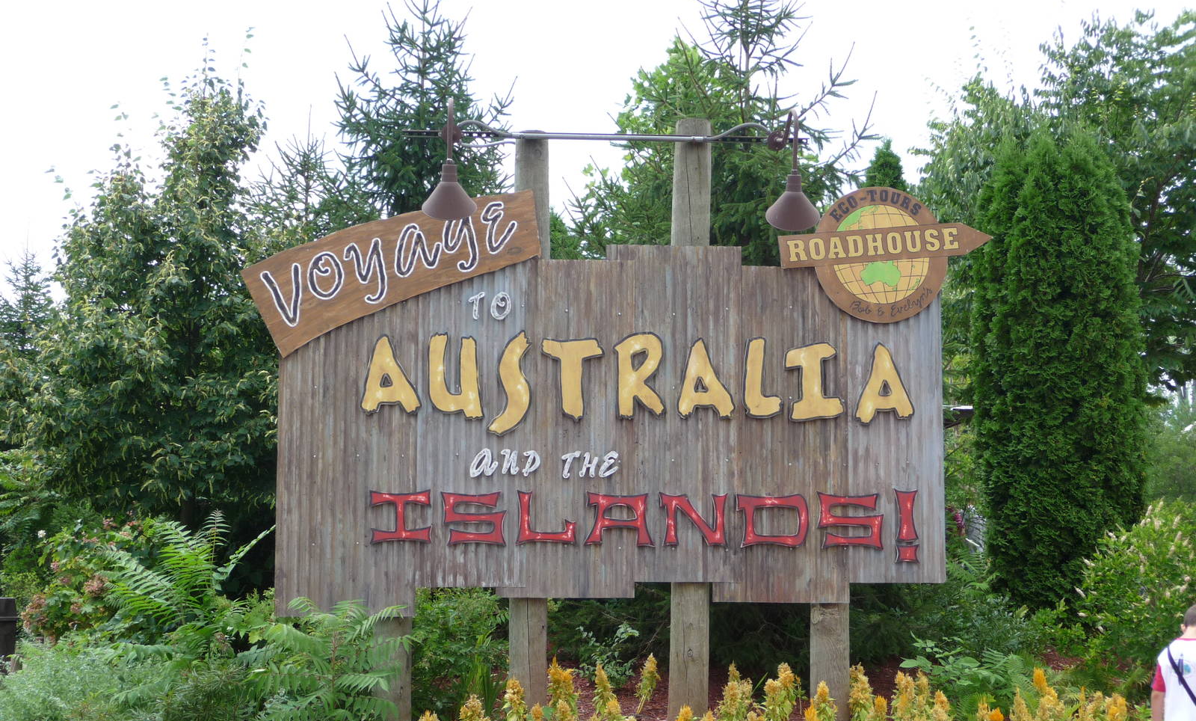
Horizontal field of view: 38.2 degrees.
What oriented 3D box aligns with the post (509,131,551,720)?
[{"bbox_3d":[-0.428,0.437,10.848,0.235,3.738,0.235,1,-5,-4],"label":"post"}]

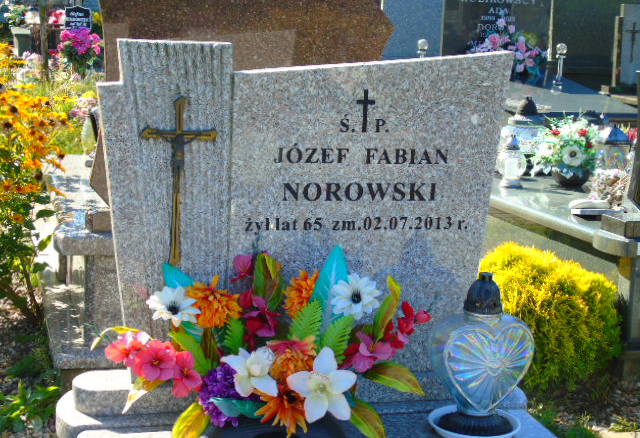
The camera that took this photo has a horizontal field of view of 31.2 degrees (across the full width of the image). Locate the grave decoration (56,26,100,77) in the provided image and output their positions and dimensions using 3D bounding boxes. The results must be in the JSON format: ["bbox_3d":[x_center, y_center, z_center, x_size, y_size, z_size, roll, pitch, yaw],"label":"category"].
[{"bbox_3d":[-1.854,-1.278,8.800,0.340,0.390,0.320,0,11,-12],"label":"grave decoration"}]

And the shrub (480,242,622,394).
[{"bbox_3d":[0.625,0.268,3.150,0.400,0.390,0.380,0,11,-12],"label":"shrub"}]

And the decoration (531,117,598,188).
[{"bbox_3d":[0.896,-0.247,4.200,0.245,0.265,0.235,0,11,-12],"label":"decoration"}]

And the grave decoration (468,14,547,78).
[{"bbox_3d":[1.358,-1.235,8.300,0.550,0.470,0.380,0,11,-12],"label":"grave decoration"}]

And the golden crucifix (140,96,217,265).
[{"bbox_3d":[-0.275,-0.075,2.236,0.150,0.338,0.030,0,11,-12],"label":"golden crucifix"}]

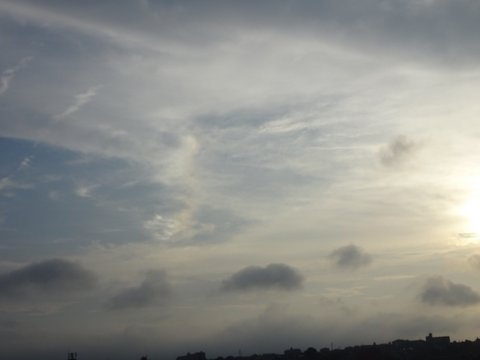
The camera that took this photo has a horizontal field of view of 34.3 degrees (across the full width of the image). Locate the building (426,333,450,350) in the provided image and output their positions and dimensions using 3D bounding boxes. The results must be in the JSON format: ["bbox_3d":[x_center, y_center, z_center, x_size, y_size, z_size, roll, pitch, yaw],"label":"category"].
[{"bbox_3d":[191.726,157.139,754.866,23.000,17.000,14.000,-4,-14,17],"label":"building"}]

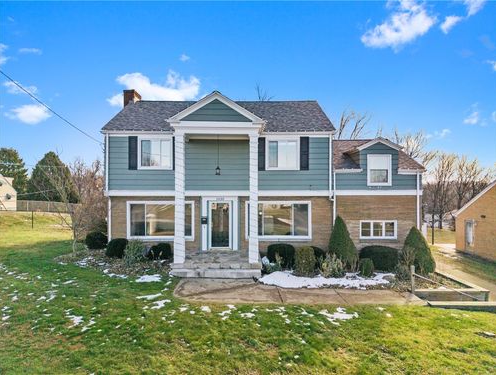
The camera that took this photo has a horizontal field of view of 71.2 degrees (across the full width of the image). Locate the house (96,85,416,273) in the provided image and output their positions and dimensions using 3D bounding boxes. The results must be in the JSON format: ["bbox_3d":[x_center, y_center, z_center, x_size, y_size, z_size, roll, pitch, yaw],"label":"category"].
[{"bbox_3d":[0.700,-0.820,17.100,13.600,7.900,9.900,0,1,-1],"label":"house"}]

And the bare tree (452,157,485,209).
[{"bbox_3d":[20.300,0.400,32.000,3.100,6.800,3.000,0,1,0],"label":"bare tree"}]

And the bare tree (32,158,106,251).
[{"bbox_3d":[-7.800,0.750,15.300,3.200,4.050,2.900,0,1,0],"label":"bare tree"}]

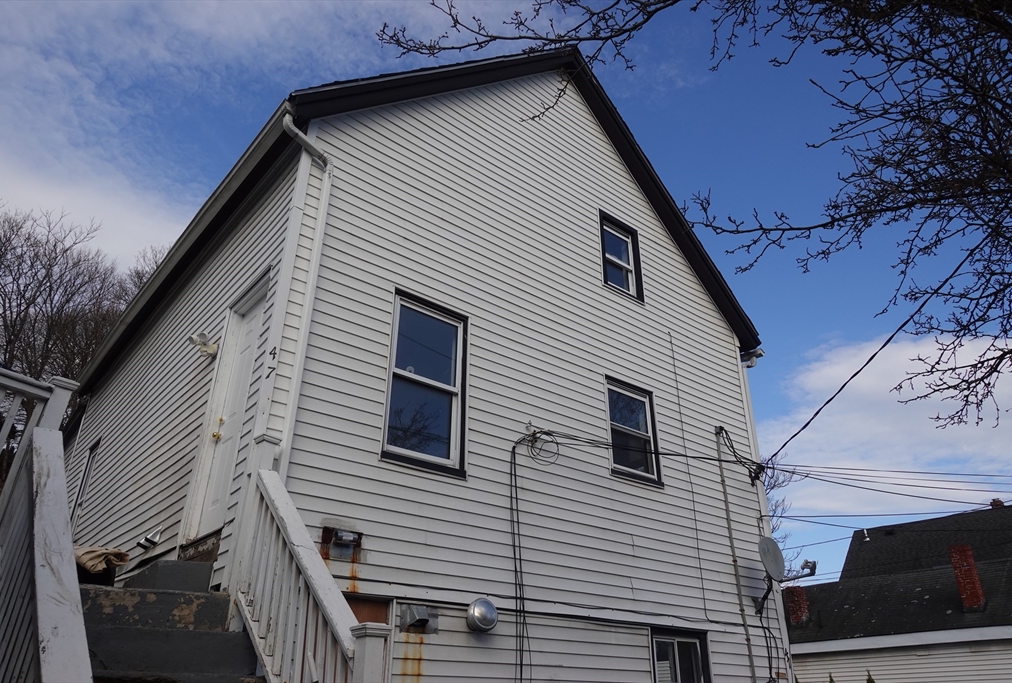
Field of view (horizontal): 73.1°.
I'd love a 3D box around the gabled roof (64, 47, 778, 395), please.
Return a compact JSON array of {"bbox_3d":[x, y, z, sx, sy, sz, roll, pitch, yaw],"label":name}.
[{"bbox_3d":[-1.569,-1.016,10.710,6.850,3.460,7.500,22,-35,-35],"label":"gabled roof"}]

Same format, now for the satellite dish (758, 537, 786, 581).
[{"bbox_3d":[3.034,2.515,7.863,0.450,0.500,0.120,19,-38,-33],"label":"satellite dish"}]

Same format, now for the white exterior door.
[{"bbox_3d":[-2.091,0.535,5.438,0.060,2.030,0.810,21,-34,-35],"label":"white exterior door"}]

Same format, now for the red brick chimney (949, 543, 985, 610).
[{"bbox_3d":[12.779,6.562,18.821,0.420,1.700,0.430,21,-34,-35],"label":"red brick chimney"}]

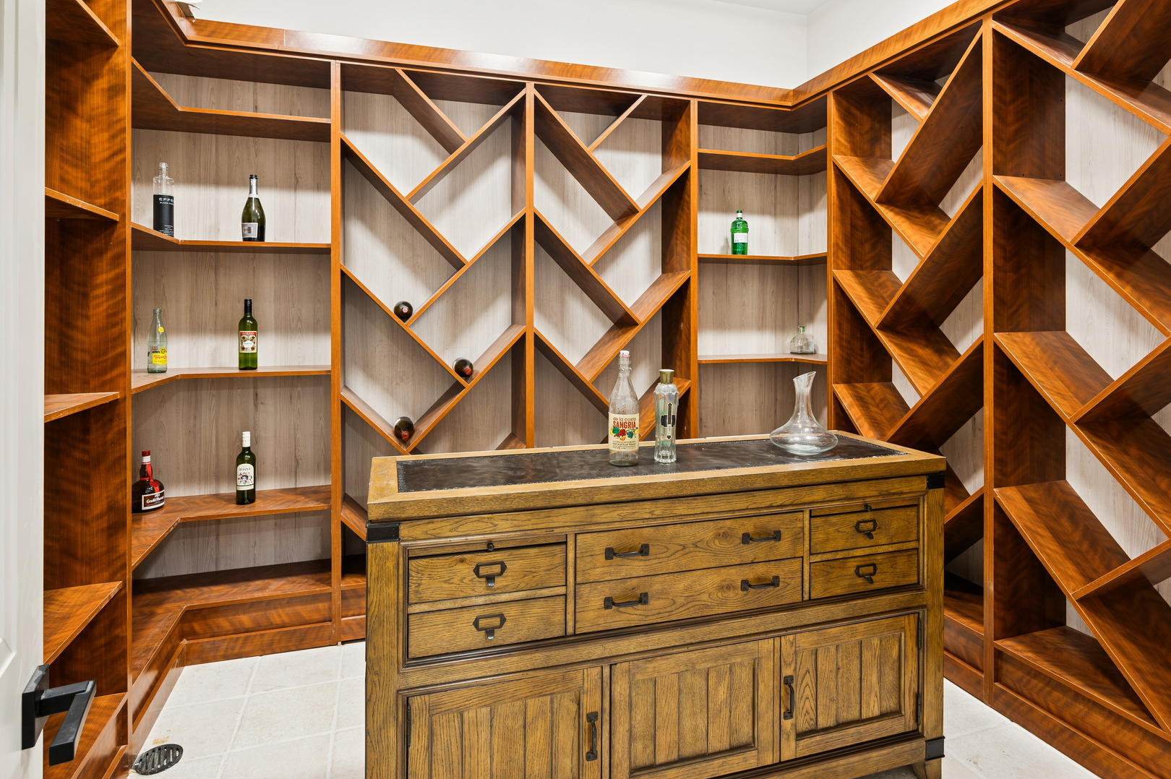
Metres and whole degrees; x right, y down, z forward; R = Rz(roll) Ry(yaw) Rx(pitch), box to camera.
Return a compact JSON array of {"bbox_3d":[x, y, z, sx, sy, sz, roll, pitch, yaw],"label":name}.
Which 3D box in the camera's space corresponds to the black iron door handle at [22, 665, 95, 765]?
[{"bbox_3d":[-0.617,0.383,0.681,0.064,0.066,0.160,-2,5,-31],"label":"black iron door handle"}]

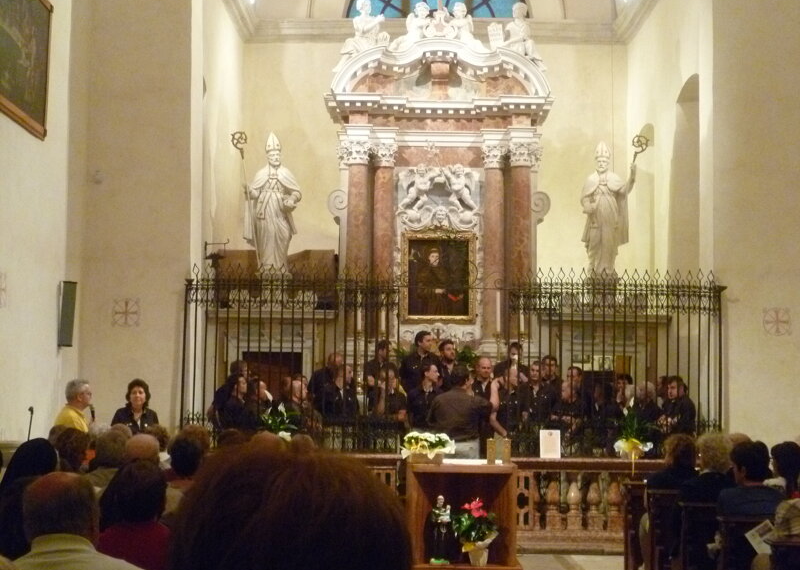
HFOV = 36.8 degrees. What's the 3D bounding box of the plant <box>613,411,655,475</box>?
[{"bbox_3d":[2.347,1.557,12.030,0.410,0.630,0.380,1,-6,1],"label":"plant"}]

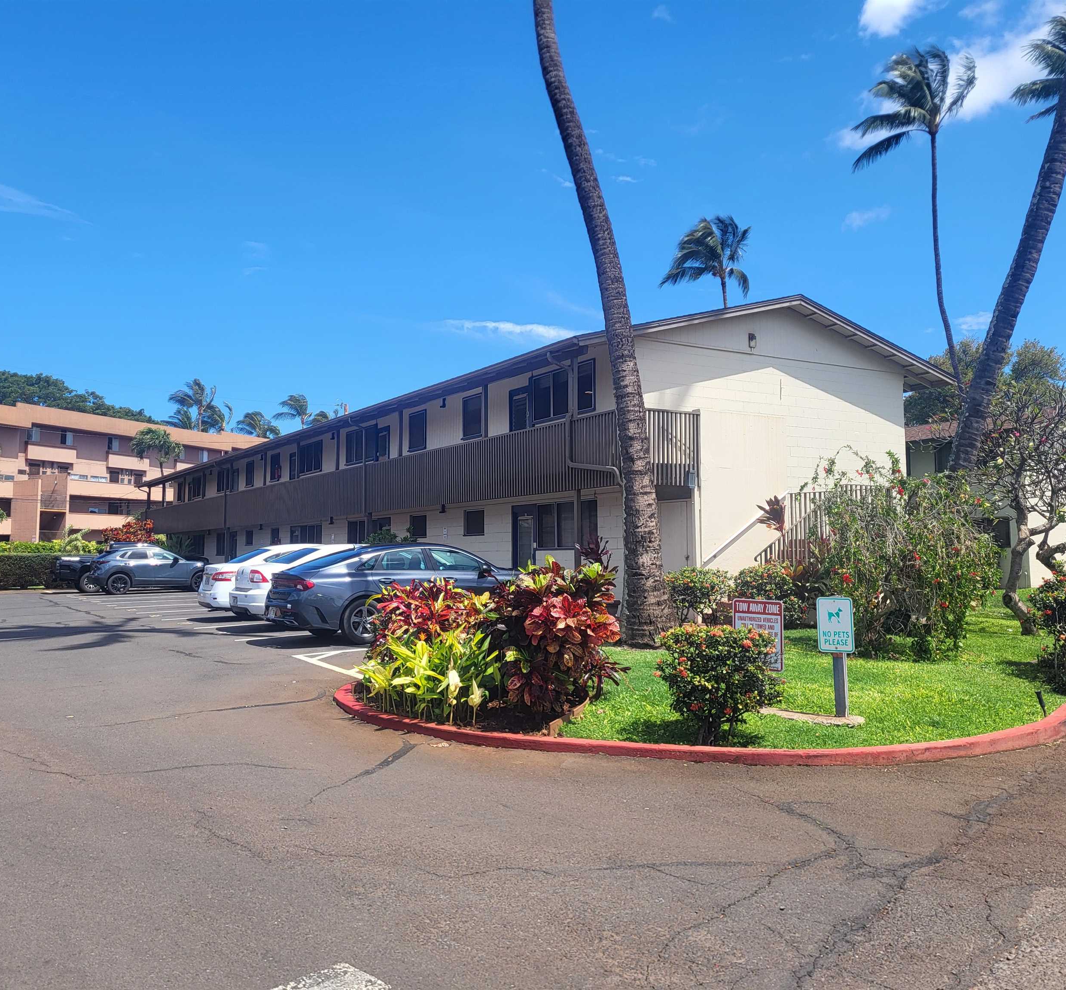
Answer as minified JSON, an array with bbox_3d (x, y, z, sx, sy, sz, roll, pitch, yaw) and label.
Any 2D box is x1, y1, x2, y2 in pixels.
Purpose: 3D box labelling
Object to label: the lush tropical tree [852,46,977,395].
[{"bbox_3d":[15.750,-7.785,41.613,5.300,22.793,5.200,-2,-4,21],"label":"lush tropical tree"}]

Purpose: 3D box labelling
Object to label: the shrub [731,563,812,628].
[{"bbox_3d":[4.196,1.797,17.425,1.400,1.180,1.350,0,-3,0],"label":"shrub"}]

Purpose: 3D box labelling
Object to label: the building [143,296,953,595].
[{"bbox_3d":[-5.079,0.269,36.126,10.300,6.500,40.000,2,-4,-31],"label":"building"}]

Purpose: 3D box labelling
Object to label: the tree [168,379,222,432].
[{"bbox_3d":[-33.323,-2.194,97.288,5.200,18.540,5.200,0,-3,0],"label":"tree"}]

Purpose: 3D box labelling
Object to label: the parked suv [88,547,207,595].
[{"bbox_3d":[-13.285,2.643,35.084,4.395,1.575,1.795,0,-3,-31],"label":"parked suv"}]

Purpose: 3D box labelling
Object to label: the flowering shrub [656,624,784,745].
[{"bbox_3d":[1.337,1.359,7.083,0.900,0.860,0.880,0,-3,0],"label":"flowering shrub"}]

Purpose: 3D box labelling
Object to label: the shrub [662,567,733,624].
[{"bbox_3d":[2.742,1.722,16.355,1.120,1.043,1.100,-1,-3,9],"label":"shrub"}]

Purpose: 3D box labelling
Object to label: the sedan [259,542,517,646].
[{"bbox_3d":[-1.854,1.511,16.158,4.905,1.445,1.860,0,-3,-33],"label":"sedan"}]

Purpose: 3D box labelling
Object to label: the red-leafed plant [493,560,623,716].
[{"bbox_3d":[0.217,1.216,8.694,1.130,1.330,1.100,0,-3,0],"label":"red-leafed plant"}]

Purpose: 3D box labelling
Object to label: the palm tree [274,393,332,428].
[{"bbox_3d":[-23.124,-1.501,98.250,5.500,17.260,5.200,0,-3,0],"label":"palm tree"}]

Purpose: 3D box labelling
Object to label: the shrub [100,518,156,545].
[{"bbox_3d":[-17.980,2.517,43.928,2.450,2.980,2.300,0,-3,0],"label":"shrub"}]

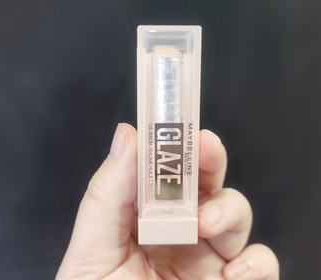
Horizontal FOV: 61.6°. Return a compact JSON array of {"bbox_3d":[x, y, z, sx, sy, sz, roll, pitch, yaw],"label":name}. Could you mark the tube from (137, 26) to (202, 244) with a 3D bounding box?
[{"bbox_3d":[0.003,-0.001,0.103,0.021,0.076,0.021,0,6,0],"label":"tube"}]

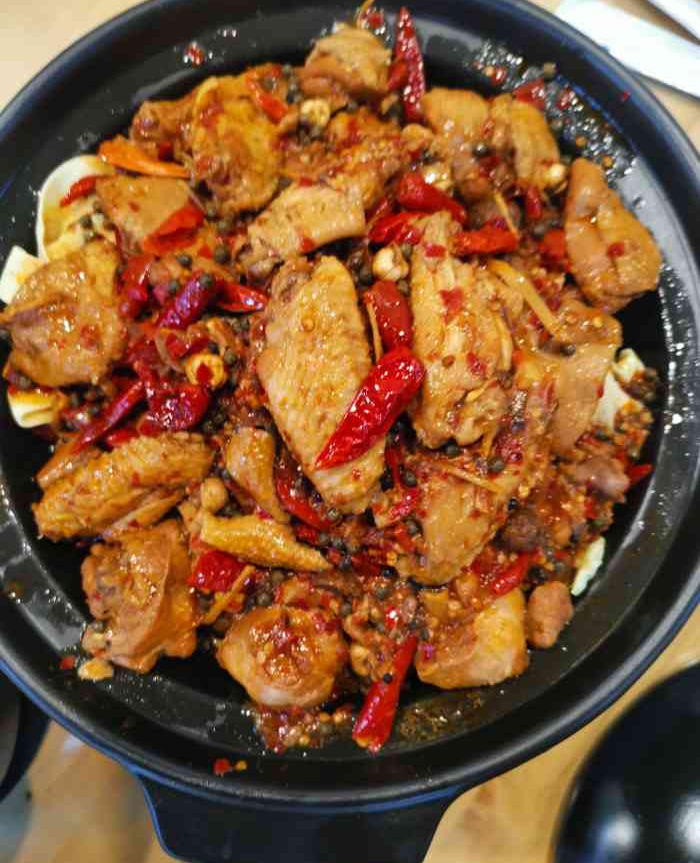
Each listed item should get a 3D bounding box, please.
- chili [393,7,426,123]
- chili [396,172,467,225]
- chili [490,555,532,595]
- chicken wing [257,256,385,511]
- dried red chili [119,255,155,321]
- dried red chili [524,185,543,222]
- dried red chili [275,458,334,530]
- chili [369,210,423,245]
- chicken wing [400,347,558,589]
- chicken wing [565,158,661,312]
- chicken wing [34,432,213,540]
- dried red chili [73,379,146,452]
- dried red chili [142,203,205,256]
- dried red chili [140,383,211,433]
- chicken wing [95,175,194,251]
[{"bbox_3d":[0.025,-0.153,0.304,0.012,0.012,0.049,-4,80,2],"label":"chili"},{"bbox_3d":[0.033,-0.094,0.292,0.032,0.014,0.014,31,84,9],"label":"chili"},{"bbox_3d":[0.059,0.053,0.268,0.007,0.010,0.020,44,86,10],"label":"chili"},{"bbox_3d":[-0.010,-0.018,0.261,0.037,0.023,0.091,-11,80,3],"label":"chicken wing"},{"bbox_3d":[-0.081,-0.055,0.277,0.011,0.010,0.026,12,82,6],"label":"dried red chili"},{"bbox_3d":[0.069,-0.085,0.271,0.006,0.007,0.015,-6,81,3],"label":"dried red chili"},{"bbox_3d":[-0.017,0.025,0.271,0.030,0.008,0.007,44,85,9],"label":"dried red chili"},{"bbox_3d":[0.016,-0.075,0.269,0.022,0.010,0.010,-24,80,0],"label":"chili"},{"bbox_3d":[0.049,0.014,0.279,0.037,0.024,0.094,29,83,8],"label":"chicken wing"},{"bbox_3d":[0.103,-0.078,0.288,0.030,0.023,0.058,-10,80,1],"label":"chicken wing"},{"bbox_3d":[-0.082,0.020,0.269,0.064,0.025,0.027,-21,80,1],"label":"chicken wing"},{"bbox_3d":[-0.092,-0.006,0.279,0.006,0.009,0.036,42,85,9],"label":"dried red chili"},{"bbox_3d":[-0.067,-0.076,0.276,0.025,0.009,0.011,-39,80,-2],"label":"dried red chili"},{"bbox_3d":[-0.069,-0.009,0.288,0.028,0.013,0.017,-20,79,0],"label":"dried red chili"},{"bbox_3d":[-0.085,-0.090,0.299,0.041,0.020,0.027,18,82,6],"label":"chicken wing"}]

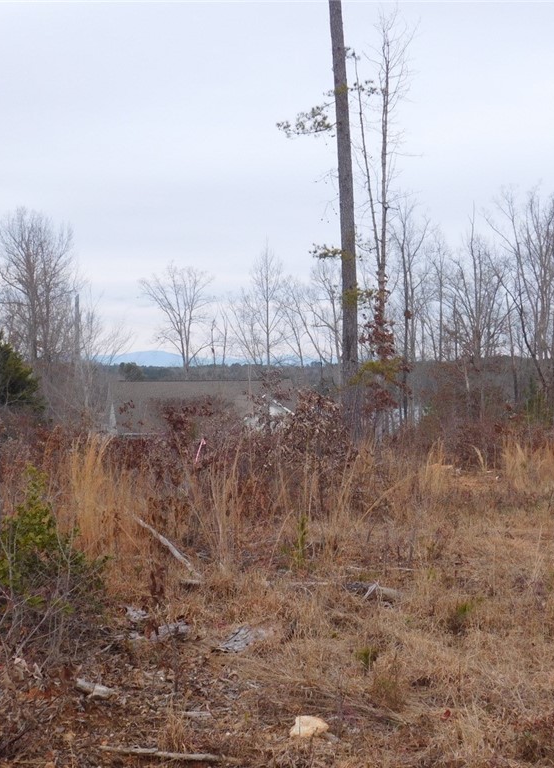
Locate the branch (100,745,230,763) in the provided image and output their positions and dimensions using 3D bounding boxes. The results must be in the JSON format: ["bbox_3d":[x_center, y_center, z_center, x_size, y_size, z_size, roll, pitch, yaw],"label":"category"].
[{"bbox_3d":[-0.462,1.501,4.813,0.563,0.035,0.045,0,1,18],"label":"branch"}]

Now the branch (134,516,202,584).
[{"bbox_3d":[-0.832,1.239,9.002,0.080,0.070,0.977,-1,23,-39],"label":"branch"}]

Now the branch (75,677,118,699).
[{"bbox_3d":[-0.872,1.464,5.711,0.246,0.055,0.060,10,6,29],"label":"branch"}]

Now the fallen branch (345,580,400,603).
[{"bbox_3d":[0.647,1.404,7.988,0.397,0.090,0.100,8,3,18],"label":"fallen branch"}]

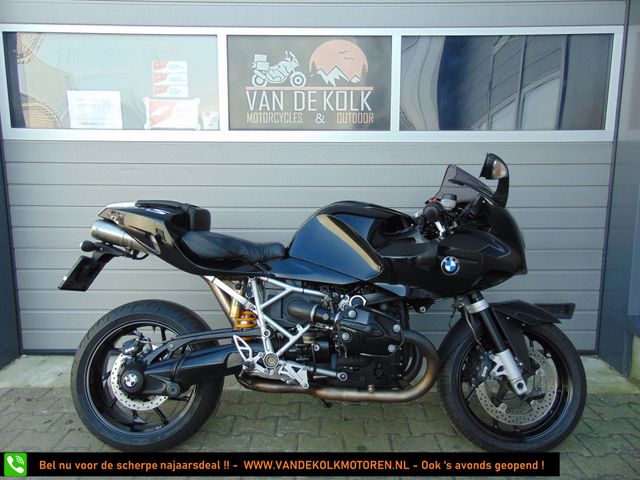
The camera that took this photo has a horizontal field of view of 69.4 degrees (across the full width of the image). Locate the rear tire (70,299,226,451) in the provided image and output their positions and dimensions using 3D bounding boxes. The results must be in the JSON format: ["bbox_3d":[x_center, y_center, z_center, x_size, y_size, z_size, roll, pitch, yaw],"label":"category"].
[{"bbox_3d":[-0.708,0.548,1.923,0.630,0.630,0.180,0,2,2],"label":"rear tire"}]

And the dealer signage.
[{"bbox_3d":[-0.056,-0.882,2.614,0.920,0.515,0.025,0,8,0],"label":"dealer signage"}]

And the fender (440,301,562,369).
[{"bbox_3d":[0.725,0.389,1.884,0.465,0.275,0.170,0,2,1],"label":"fender"}]

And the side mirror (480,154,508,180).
[{"bbox_3d":[0.568,-0.239,1.524,0.085,0.090,0.140,9,3,12],"label":"side mirror"}]

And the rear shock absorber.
[{"bbox_3d":[-0.309,0.301,1.904,0.105,0.260,0.085,-6,2,2],"label":"rear shock absorber"}]

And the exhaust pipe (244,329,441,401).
[{"bbox_3d":[0.053,0.463,1.740,0.730,0.280,0.250,0,2,1],"label":"exhaust pipe"}]

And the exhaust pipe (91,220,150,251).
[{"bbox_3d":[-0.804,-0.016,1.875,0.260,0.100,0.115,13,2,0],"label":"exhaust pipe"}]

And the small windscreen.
[{"bbox_3d":[0.598,-0.230,1.862,0.220,0.165,0.290,0,2,2],"label":"small windscreen"}]

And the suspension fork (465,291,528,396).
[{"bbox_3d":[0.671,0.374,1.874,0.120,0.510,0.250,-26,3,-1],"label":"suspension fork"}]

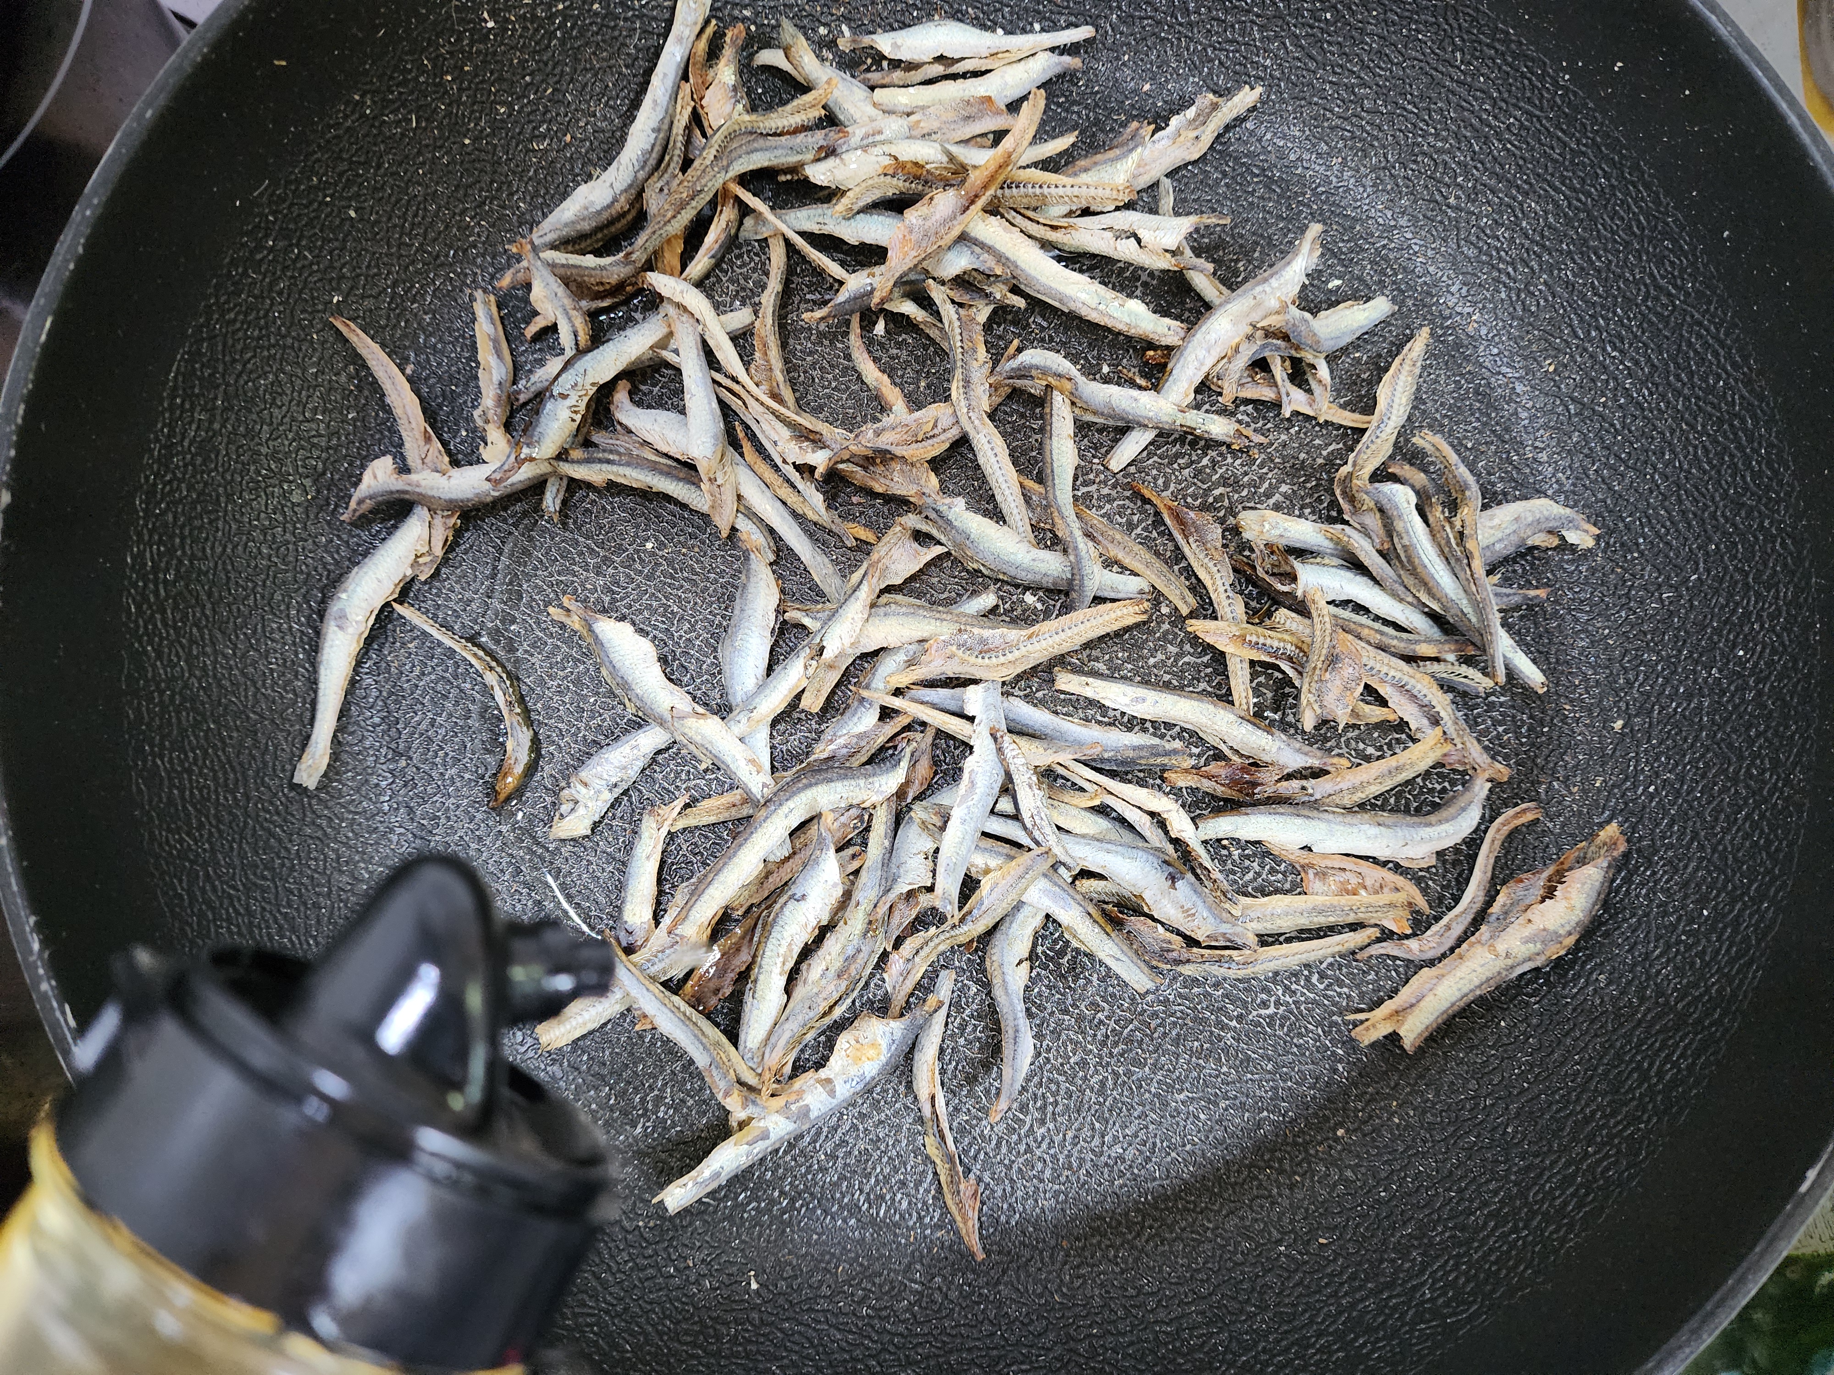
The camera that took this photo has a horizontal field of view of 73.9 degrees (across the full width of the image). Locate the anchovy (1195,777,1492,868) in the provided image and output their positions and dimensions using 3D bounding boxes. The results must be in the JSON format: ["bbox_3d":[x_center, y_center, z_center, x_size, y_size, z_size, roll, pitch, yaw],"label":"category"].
[{"bbox_3d":[0.072,0.025,0.203,0.050,0.006,0.013,-8,82,-2],"label":"anchovy"}]

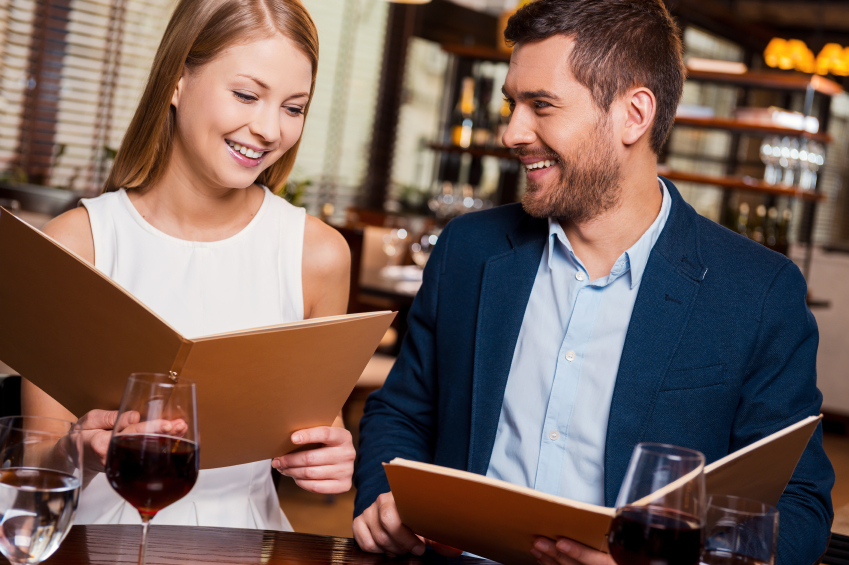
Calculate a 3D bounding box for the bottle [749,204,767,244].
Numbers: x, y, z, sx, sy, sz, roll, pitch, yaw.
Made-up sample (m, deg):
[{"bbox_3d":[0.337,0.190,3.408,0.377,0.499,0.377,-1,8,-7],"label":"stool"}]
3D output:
[{"bbox_3d":[1.526,-0.194,6.714,0.075,0.300,0.075,9,6,12],"label":"bottle"}]

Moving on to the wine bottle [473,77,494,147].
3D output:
[{"bbox_3d":[0.276,-0.771,6.665,0.084,0.315,0.084,8,6,1],"label":"wine bottle"}]

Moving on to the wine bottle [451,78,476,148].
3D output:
[{"bbox_3d":[0.182,-0.771,6.665,0.086,0.315,0.086,7,6,1],"label":"wine bottle"}]

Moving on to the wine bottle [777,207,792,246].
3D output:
[{"bbox_3d":[1.636,-0.173,6.664,0.075,0.300,0.075,9,6,13],"label":"wine bottle"}]

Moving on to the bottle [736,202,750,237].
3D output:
[{"bbox_3d":[1.451,-0.203,6.714,0.075,0.300,0.075,9,6,12],"label":"bottle"}]

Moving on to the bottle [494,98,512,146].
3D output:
[{"bbox_3d":[0.372,-0.746,6.665,0.086,0.315,0.086,8,6,2],"label":"bottle"}]

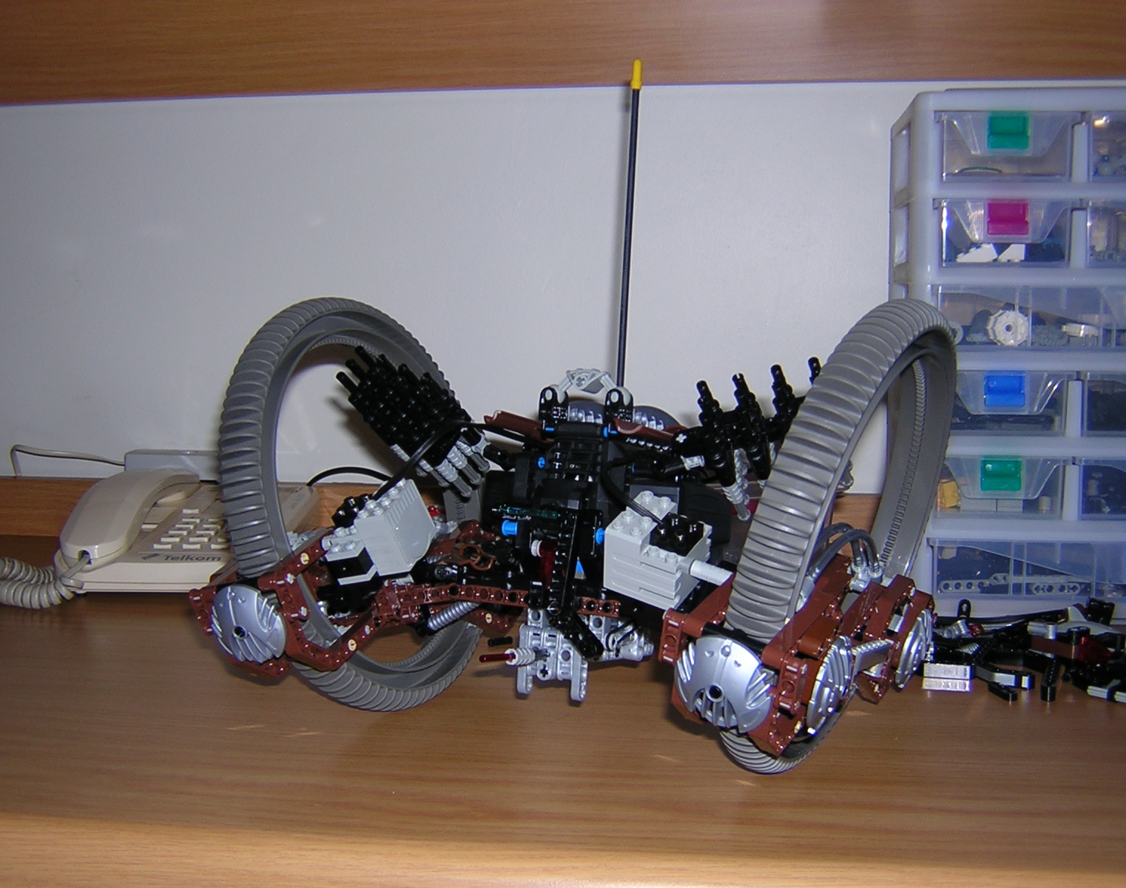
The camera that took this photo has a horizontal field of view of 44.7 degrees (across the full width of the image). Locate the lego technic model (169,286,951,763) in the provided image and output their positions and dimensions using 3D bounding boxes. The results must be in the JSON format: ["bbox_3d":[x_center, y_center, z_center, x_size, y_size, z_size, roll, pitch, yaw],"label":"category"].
[{"bbox_3d":[0.008,0.036,0.640,0.325,0.211,0.238,3,7,27],"label":"lego technic model"}]

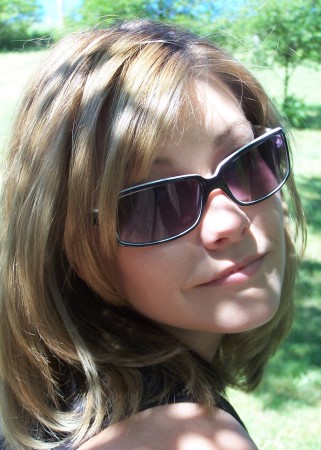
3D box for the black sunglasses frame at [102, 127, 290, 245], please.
[{"bbox_3d":[0.001,-0.034,0.642,0.142,0.048,0.145,-22,18,-24],"label":"black sunglasses frame"}]

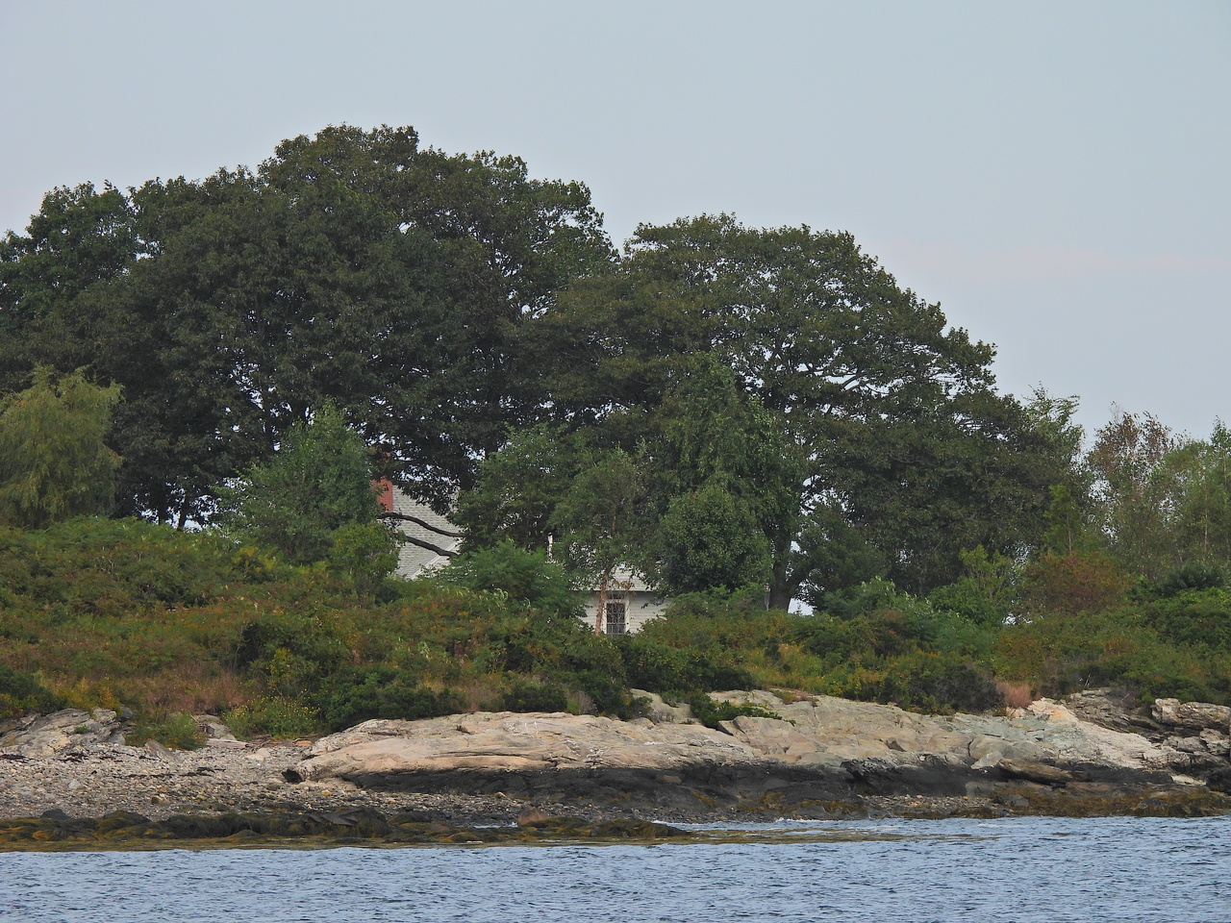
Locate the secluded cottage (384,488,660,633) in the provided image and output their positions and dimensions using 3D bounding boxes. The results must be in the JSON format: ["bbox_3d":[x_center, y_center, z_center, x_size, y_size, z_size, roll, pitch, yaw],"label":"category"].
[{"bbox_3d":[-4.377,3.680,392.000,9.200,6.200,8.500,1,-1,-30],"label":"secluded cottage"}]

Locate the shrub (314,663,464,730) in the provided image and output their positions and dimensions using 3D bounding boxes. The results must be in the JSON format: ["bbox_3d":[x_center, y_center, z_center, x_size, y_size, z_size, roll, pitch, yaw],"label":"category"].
[{"bbox_3d":[-6.733,7.047,370.000,4.300,1.950,2.800,0,-1,0],"label":"shrub"}]

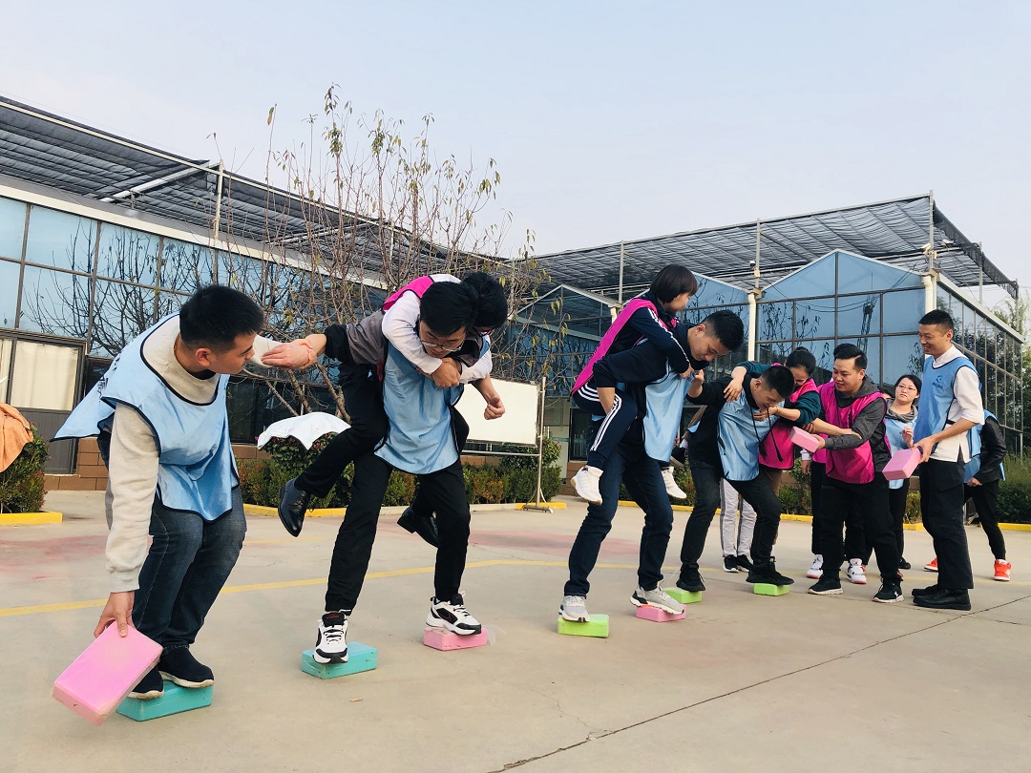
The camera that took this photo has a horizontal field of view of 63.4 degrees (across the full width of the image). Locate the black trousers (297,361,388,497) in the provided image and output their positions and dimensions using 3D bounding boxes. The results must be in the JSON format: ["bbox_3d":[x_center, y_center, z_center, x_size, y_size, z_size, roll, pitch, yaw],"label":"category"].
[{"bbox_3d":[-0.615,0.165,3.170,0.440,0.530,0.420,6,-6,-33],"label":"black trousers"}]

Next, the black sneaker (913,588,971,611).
[{"bbox_3d":[2.507,1.239,4.897,0.300,0.120,0.108,0,-6,26],"label":"black sneaker"}]

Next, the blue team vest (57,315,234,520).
[{"bbox_3d":[-0.990,0.084,2.250,0.360,0.530,0.430,26,10,36],"label":"blue team vest"}]

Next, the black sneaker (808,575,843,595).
[{"bbox_3d":[2.025,1.281,5.437,0.280,0.115,0.105,5,-5,-27],"label":"black sneaker"}]

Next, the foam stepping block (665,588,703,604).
[{"bbox_3d":[0.940,1.177,4.707,0.143,0.070,0.218,-1,-6,41],"label":"foam stepping block"}]

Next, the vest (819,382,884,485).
[{"bbox_3d":[2.150,0.301,5.313,0.290,0.610,0.430,-6,1,-38],"label":"vest"}]

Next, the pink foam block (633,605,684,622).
[{"bbox_3d":[0.751,1.160,4.296,0.230,0.072,0.150,7,-6,-42],"label":"pink foam block"}]

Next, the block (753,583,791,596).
[{"bbox_3d":[1.585,1.245,5.142,0.138,0.066,0.214,-1,-7,39],"label":"block"}]

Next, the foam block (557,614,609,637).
[{"bbox_3d":[0.318,1.108,3.874,0.230,0.072,0.150,2,-5,7],"label":"foam block"}]

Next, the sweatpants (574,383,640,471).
[{"bbox_3d":[0.530,0.177,4.118,0.460,0.500,0.460,-2,-6,41],"label":"sweatpants"}]

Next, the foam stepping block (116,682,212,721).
[{"bbox_3d":[-0.980,0.864,2.329,0.138,0.066,0.214,-1,-7,38],"label":"foam stepping block"}]

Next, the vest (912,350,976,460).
[{"bbox_3d":[2.627,0.119,5.094,0.260,0.630,0.410,3,-5,-7],"label":"vest"}]

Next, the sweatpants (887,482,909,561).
[{"bbox_3d":[3.128,1.014,6.945,0.380,0.900,0.260,1,-5,20],"label":"sweatpants"}]

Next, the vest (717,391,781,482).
[{"bbox_3d":[1.283,0.279,4.820,0.390,0.550,0.300,9,15,-46],"label":"vest"}]

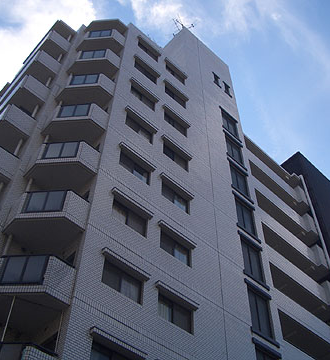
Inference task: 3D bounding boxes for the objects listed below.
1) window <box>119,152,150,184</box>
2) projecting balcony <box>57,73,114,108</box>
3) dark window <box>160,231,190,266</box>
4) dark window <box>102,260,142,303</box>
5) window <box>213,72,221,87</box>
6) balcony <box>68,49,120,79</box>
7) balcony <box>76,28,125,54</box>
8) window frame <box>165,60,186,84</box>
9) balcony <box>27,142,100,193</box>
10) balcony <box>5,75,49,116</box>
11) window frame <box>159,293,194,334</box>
[{"bbox_3d":[-1.150,-0.465,18.712,1.504,1.000,0.150,37,-60,-24],"label":"window"},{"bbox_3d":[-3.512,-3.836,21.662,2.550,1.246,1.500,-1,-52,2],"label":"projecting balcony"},{"bbox_3d":[0.348,2.461,17.380,1.530,0.970,0.150,37,-60,-25],"label":"dark window"},{"bbox_3d":[-1.244,2.988,14.281,1.504,1.000,0.150,37,-60,-24],"label":"dark window"},{"bbox_3d":[3.536,-6.891,33.449,0.700,1.400,0.150,37,-60,-25],"label":"window"},{"bbox_3d":[-3.481,-5.673,24.197,2.500,1.200,1.200,-1,-52,2],"label":"balcony"},{"bbox_3d":[-3.435,-7.399,26.412,2.500,1.200,1.200,-1,-52,2],"label":"balcony"},{"bbox_3d":[0.596,-6.199,28.454,1.521,1.000,0.150,37,-60,-24],"label":"window frame"},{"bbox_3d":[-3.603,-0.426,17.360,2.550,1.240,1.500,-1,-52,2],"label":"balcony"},{"bbox_3d":[-6.213,-3.766,22.179,1.200,1.200,1.300,37,-60,-24],"label":"balcony"},{"bbox_3d":[0.303,4.182,15.208,1.530,0.990,0.150,37,-60,-25],"label":"window frame"}]

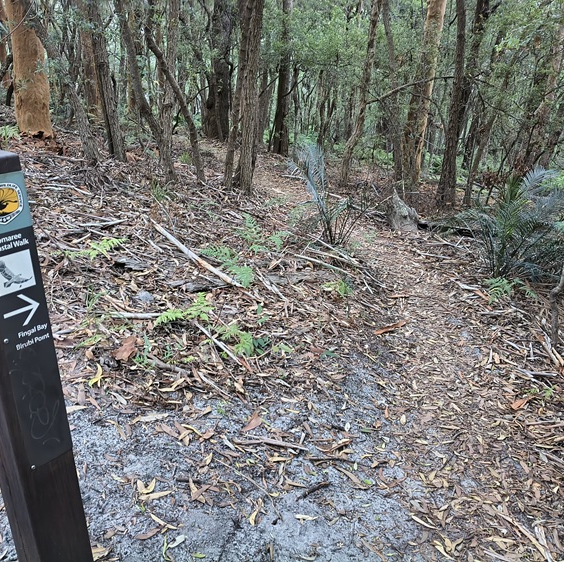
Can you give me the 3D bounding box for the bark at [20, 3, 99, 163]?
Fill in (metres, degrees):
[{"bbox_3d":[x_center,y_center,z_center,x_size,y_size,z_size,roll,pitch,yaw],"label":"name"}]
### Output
[{"bbox_3d":[-2.776,-2.469,7.100,0.750,1.900,0.420,-9,22,-19],"label":"bark"}]

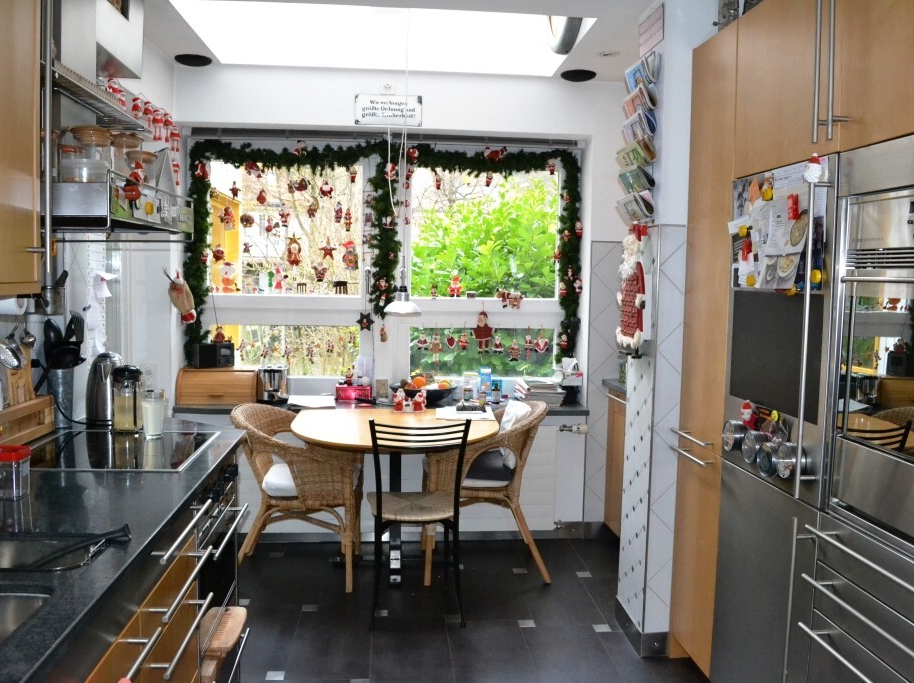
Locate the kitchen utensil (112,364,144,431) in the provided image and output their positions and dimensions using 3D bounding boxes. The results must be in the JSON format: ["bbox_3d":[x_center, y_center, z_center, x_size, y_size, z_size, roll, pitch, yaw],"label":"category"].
[{"bbox_3d":[-1.216,0.208,2.841,0.120,0.247,0.120,-1,5,-23],"label":"kitchen utensil"}]

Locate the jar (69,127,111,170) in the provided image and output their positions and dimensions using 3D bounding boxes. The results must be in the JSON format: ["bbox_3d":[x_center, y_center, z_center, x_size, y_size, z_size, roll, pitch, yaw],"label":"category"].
[{"bbox_3d":[-1.115,-0.560,2.340,0.132,0.190,0.132,1,5,-5],"label":"jar"}]

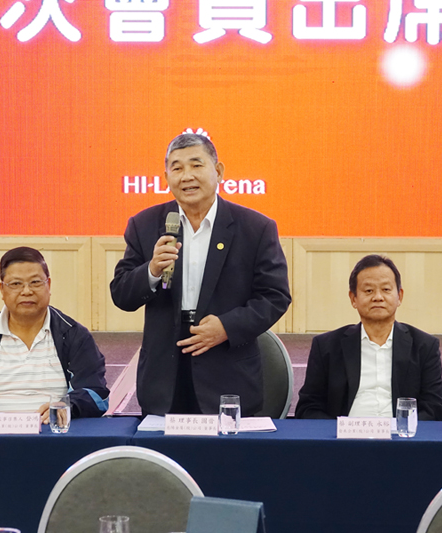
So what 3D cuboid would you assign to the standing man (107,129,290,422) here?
[{"bbox_3d":[-0.067,0.398,5.931,0.605,1.719,0.420,0,2,7],"label":"standing man"}]

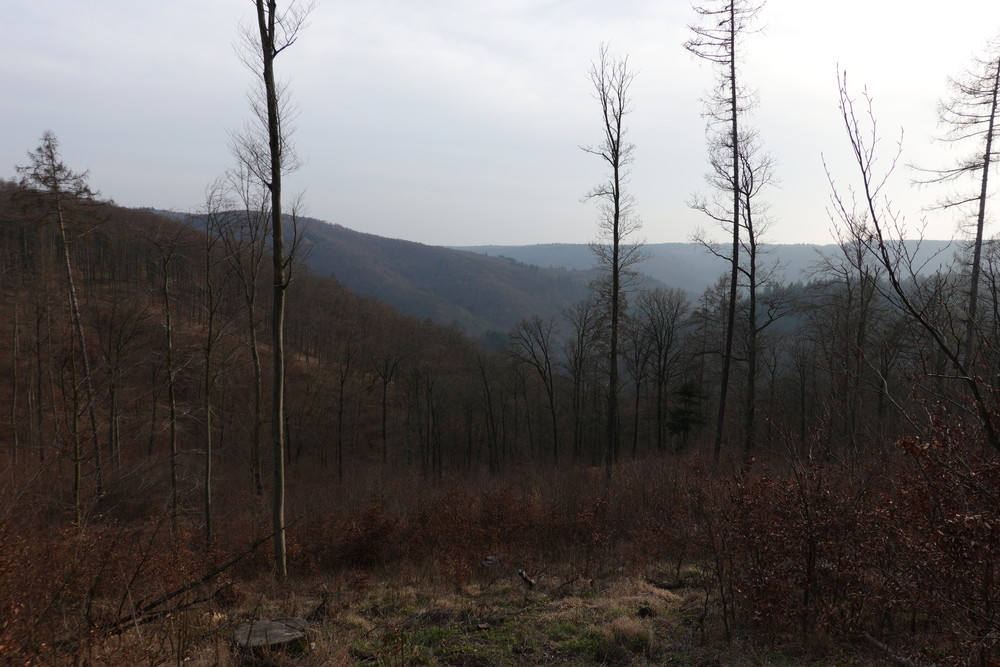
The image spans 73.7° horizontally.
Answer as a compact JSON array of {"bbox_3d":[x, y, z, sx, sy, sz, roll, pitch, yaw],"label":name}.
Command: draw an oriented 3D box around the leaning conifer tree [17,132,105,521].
[{"bbox_3d":[-21.313,-0.287,33.233,4.200,18.800,3.900,0,7,0],"label":"leaning conifer tree"}]

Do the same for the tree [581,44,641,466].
[{"bbox_3d":[5.963,-3.398,36.867,3.400,24.040,3.300,0,7,0],"label":"tree"}]

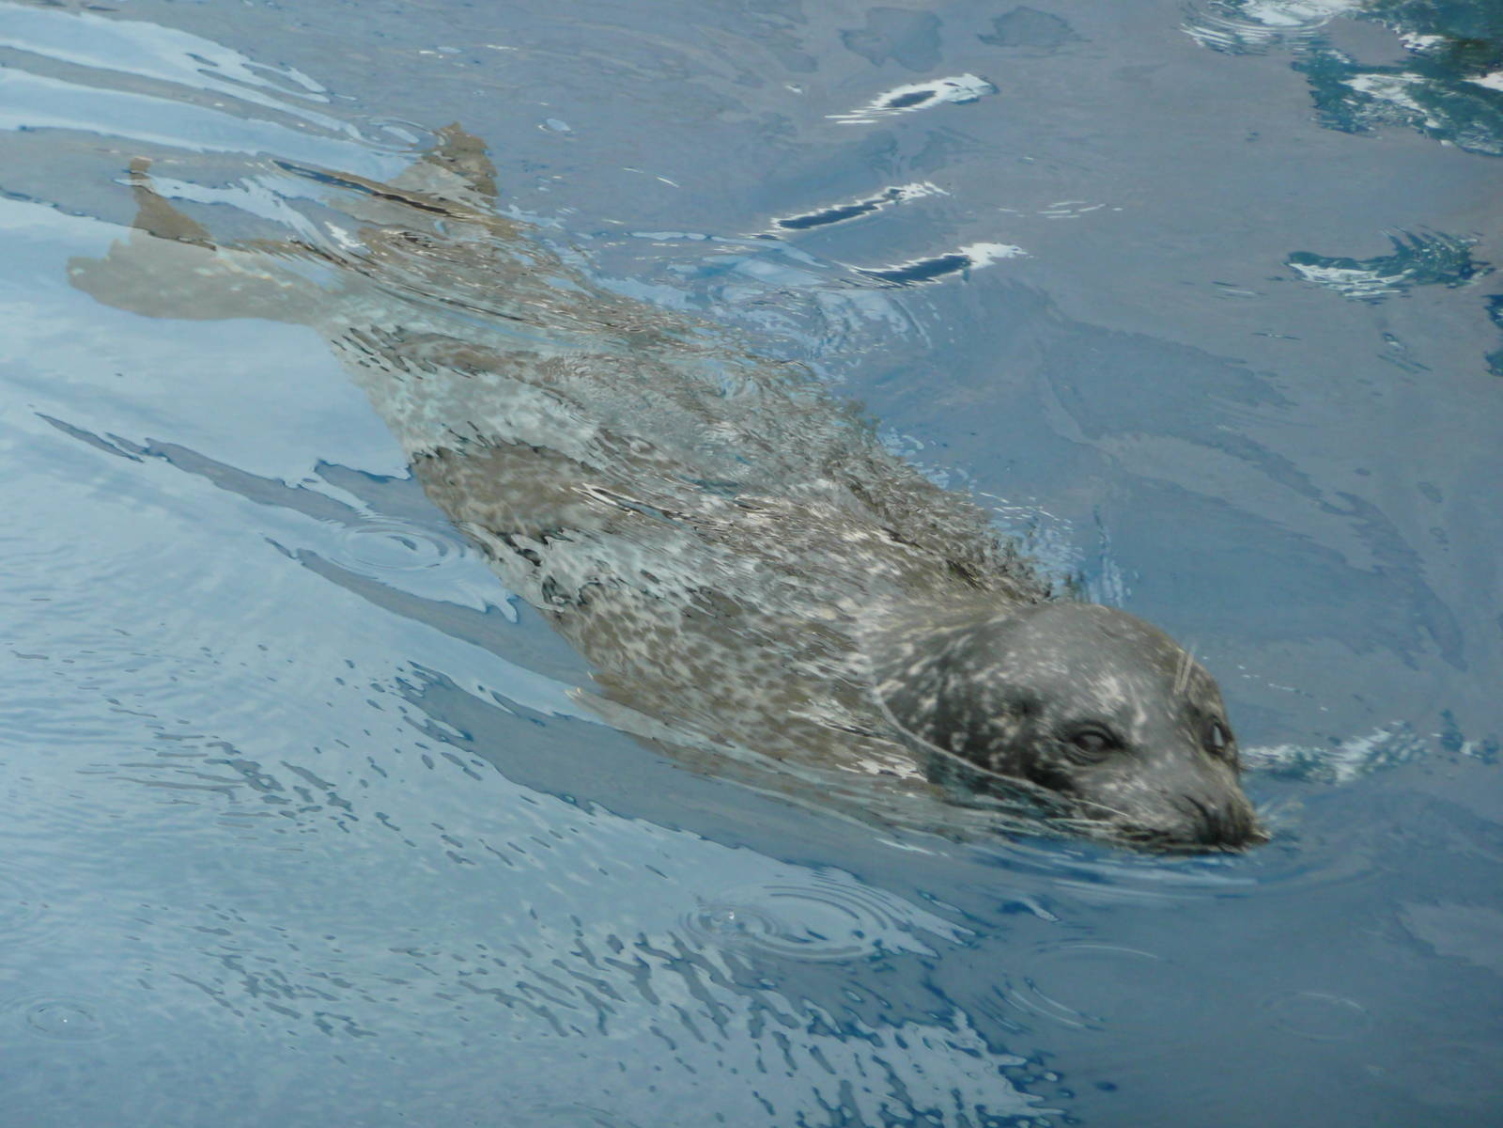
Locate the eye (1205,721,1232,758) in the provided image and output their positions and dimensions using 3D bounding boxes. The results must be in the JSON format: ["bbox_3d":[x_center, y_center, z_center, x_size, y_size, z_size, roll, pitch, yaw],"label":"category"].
[{"bbox_3d":[0.343,0.129,6.030,0.017,0.025,0.035,4,19,25],"label":"eye"}]

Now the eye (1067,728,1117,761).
[{"bbox_3d":[0.248,0.132,5.980,0.036,0.023,0.018,16,7,8],"label":"eye"}]

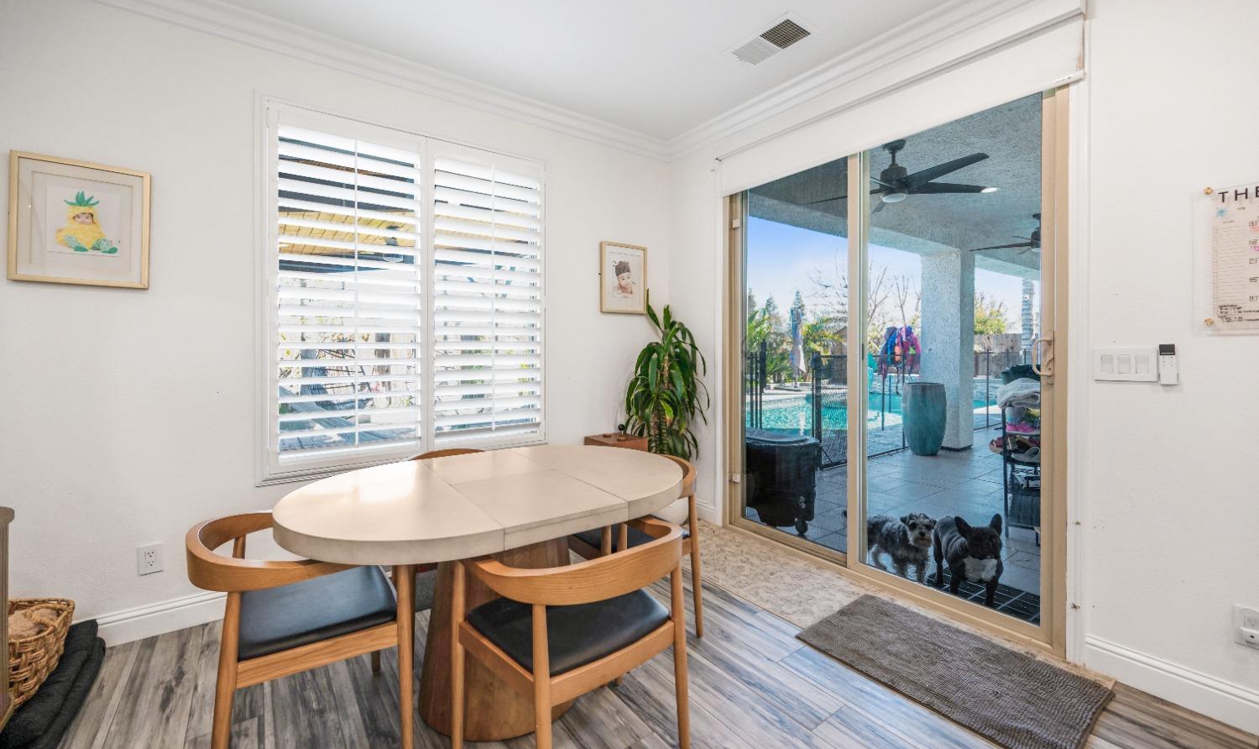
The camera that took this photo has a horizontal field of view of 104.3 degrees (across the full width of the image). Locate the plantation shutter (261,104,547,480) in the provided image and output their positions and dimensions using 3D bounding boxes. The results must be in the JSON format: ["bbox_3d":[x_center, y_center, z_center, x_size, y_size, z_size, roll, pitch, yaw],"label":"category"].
[{"bbox_3d":[-1.151,-0.419,2.766,1.476,1.798,0.080,-1,2,-36],"label":"plantation shutter"}]

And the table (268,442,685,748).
[{"bbox_3d":[-0.468,0.770,1.860,1.410,0.770,1.039,-1,2,-34],"label":"table"}]

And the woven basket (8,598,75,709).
[{"bbox_3d":[-2.201,0.961,1.597,0.470,0.250,0.400,-1,2,-36],"label":"woven basket"}]

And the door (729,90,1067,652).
[{"bbox_3d":[1.256,-0.077,2.686,0.120,2.360,1.800,-1,2,-36],"label":"door"}]

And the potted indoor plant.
[{"bbox_3d":[0.241,0.279,3.457,0.570,1.620,0.570,0,2,0],"label":"potted indoor plant"}]

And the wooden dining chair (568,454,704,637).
[{"bbox_3d":[-0.013,0.767,2.182,0.525,0.745,0.585,-1,2,-36],"label":"wooden dining chair"}]

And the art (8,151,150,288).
[{"bbox_3d":[-2.211,-0.612,1.976,0.400,0.495,0.030,-1,2,-36],"label":"art"}]

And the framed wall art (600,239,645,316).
[{"bbox_3d":[-0.029,-0.698,3.579,0.405,0.505,0.030,-1,2,-36],"label":"framed wall art"}]

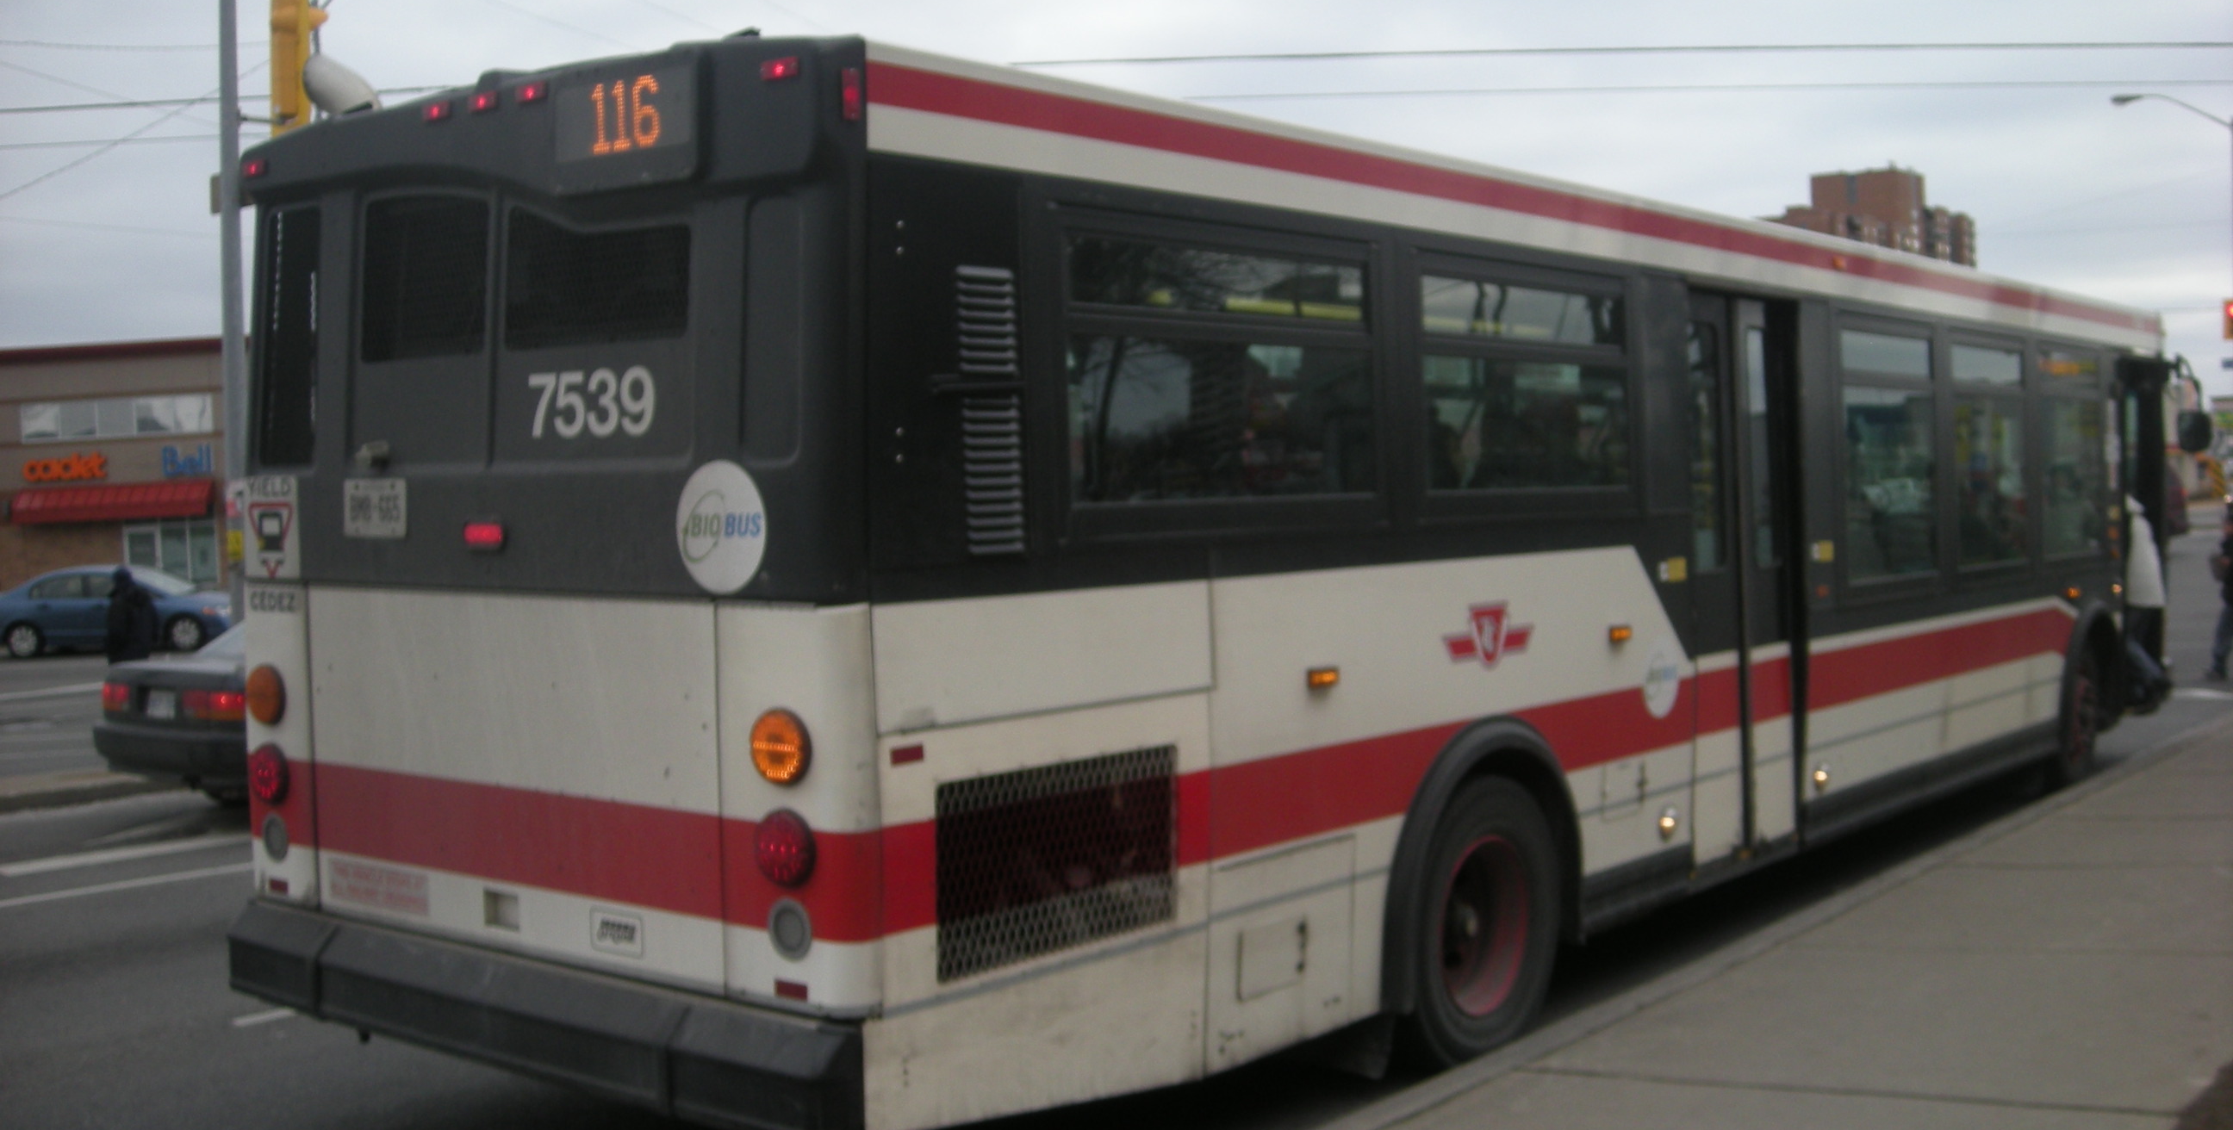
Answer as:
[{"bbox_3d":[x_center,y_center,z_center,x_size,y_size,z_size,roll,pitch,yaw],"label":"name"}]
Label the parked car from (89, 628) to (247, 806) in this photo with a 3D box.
[{"bbox_3d":[-4.798,0.800,16.107,1.680,1.380,4.300,0,2,37],"label":"parked car"}]

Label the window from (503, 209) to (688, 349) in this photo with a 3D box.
[{"bbox_3d":[-1.317,-0.735,5.693,0.700,0.360,0.050,2,3,37],"label":"window"}]

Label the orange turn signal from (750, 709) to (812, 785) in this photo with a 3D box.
[{"bbox_3d":[-0.786,0.429,5.240,0.180,0.180,0.050,2,3,37],"label":"orange turn signal"}]

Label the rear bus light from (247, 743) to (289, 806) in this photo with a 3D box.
[{"bbox_3d":[-2.425,0.600,6.471,0.180,0.180,0.050,2,3,38],"label":"rear bus light"}]

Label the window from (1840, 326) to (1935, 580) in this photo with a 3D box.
[{"bbox_3d":[3.629,-0.520,10.644,0.060,1.120,1.270,2,3,37],"label":"window"}]

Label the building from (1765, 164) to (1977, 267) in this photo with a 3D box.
[{"bbox_3d":[135.970,-45.532,405.000,30.000,48.000,23.000,0,3,30],"label":"building"}]

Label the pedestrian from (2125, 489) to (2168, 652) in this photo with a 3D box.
[{"bbox_3d":[6.480,0.215,14.300,0.500,1.580,0.520,0,2,37],"label":"pedestrian"}]

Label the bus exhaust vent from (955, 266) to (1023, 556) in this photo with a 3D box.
[{"bbox_3d":[-0.298,-0.374,5.525,0.040,0.696,0.201,-2,1,38],"label":"bus exhaust vent"}]

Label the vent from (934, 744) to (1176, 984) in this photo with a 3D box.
[{"bbox_3d":[-0.140,0.744,5.775,0.050,0.475,0.970,2,3,38],"label":"vent"}]

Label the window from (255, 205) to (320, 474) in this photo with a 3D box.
[{"bbox_3d":[-2.354,-0.649,6.427,0.299,0.743,0.050,2,1,38],"label":"window"}]

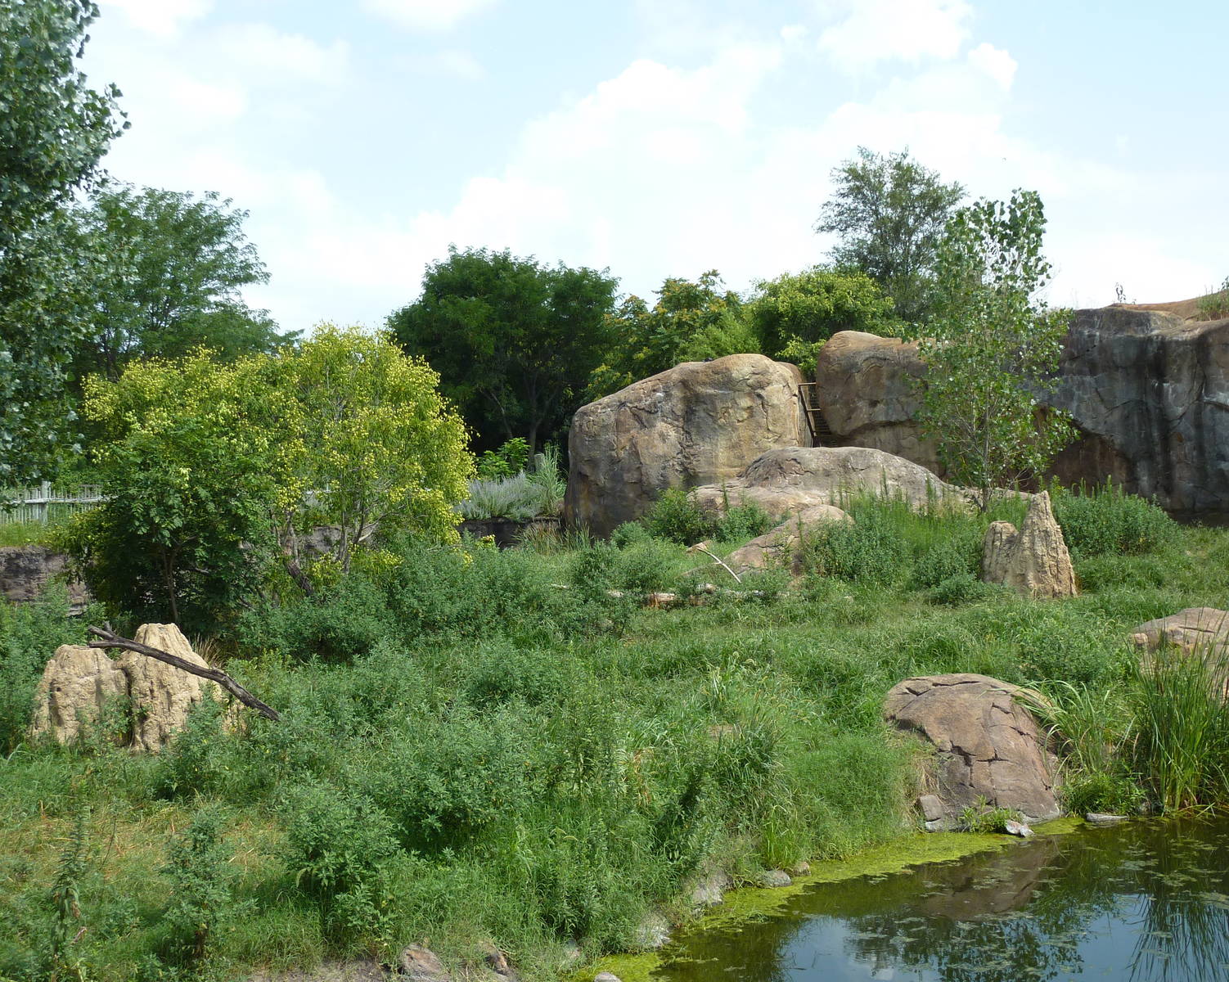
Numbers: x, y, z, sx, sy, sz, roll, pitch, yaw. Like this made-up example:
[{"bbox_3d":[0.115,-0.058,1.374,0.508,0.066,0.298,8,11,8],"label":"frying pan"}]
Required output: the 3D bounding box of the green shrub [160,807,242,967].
[{"bbox_3d":[-2.810,2.691,10.800,0.550,1.070,0.570,0,1,0],"label":"green shrub"}]

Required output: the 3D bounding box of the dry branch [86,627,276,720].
[{"bbox_3d":[-4.695,1.983,17.300,2.100,1.000,0.600,0,1,0],"label":"dry branch"}]

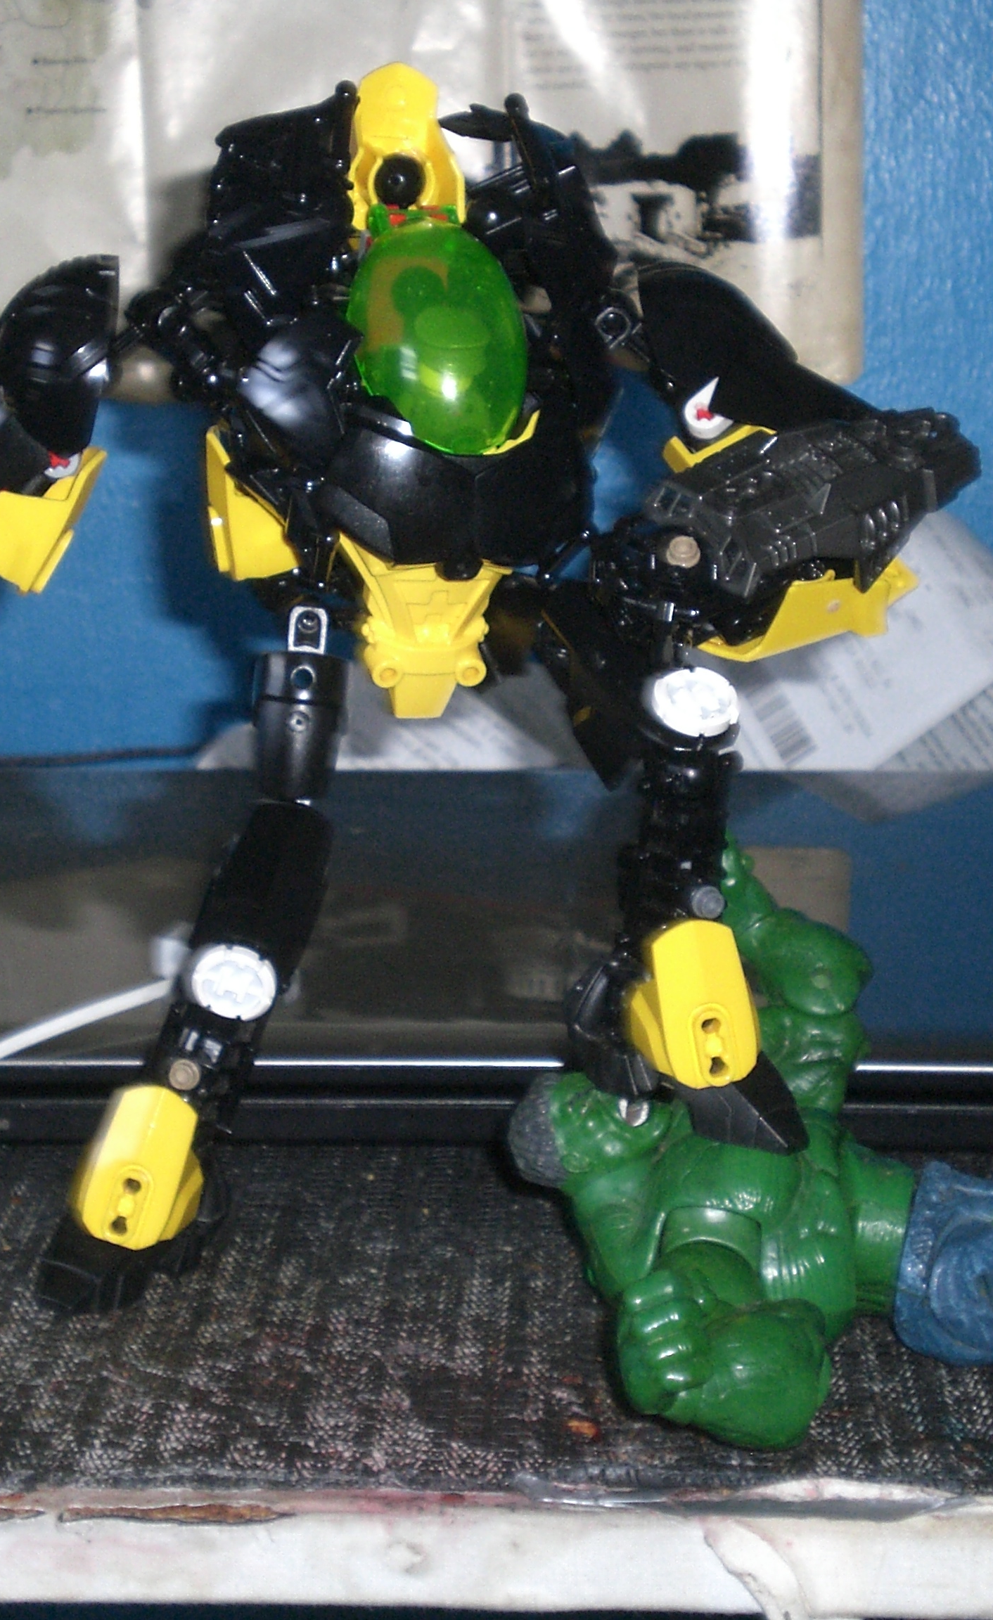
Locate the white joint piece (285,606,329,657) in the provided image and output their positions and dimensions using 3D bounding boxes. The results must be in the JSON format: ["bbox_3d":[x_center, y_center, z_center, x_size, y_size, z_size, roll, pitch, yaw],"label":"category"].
[{"bbox_3d":[-0.035,-0.034,0.734,0.007,0.010,0.008,3,0,-2],"label":"white joint piece"}]

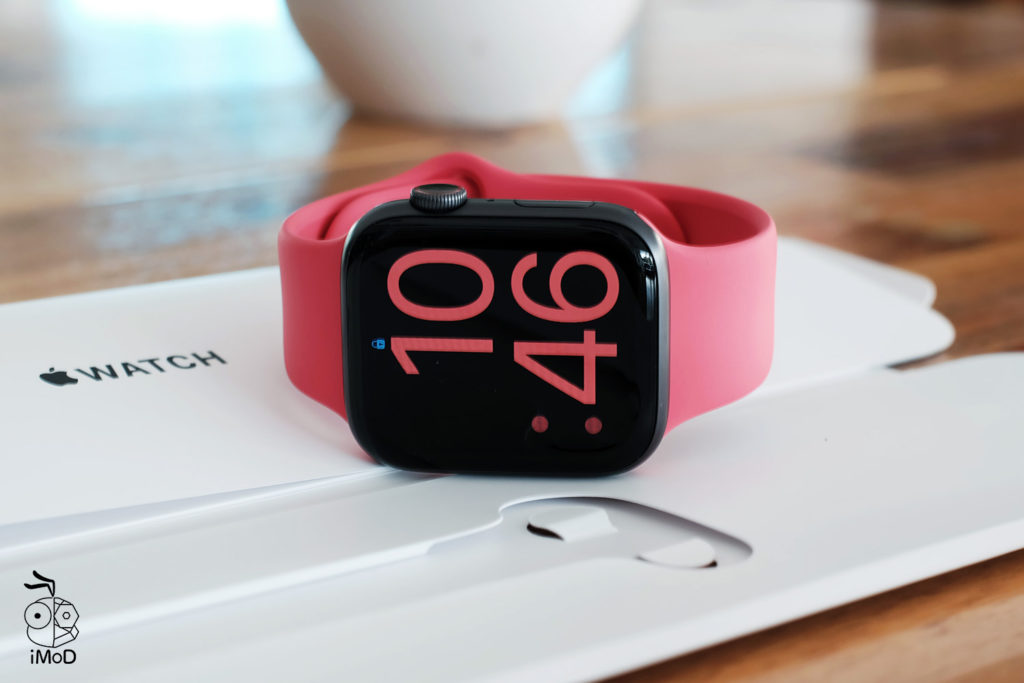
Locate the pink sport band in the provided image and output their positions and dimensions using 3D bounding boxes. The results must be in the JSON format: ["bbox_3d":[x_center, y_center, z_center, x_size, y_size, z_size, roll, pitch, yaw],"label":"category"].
[{"bbox_3d":[0.003,-0.009,0.232,0.073,0.029,0.064,1,17,6],"label":"pink sport band"}]

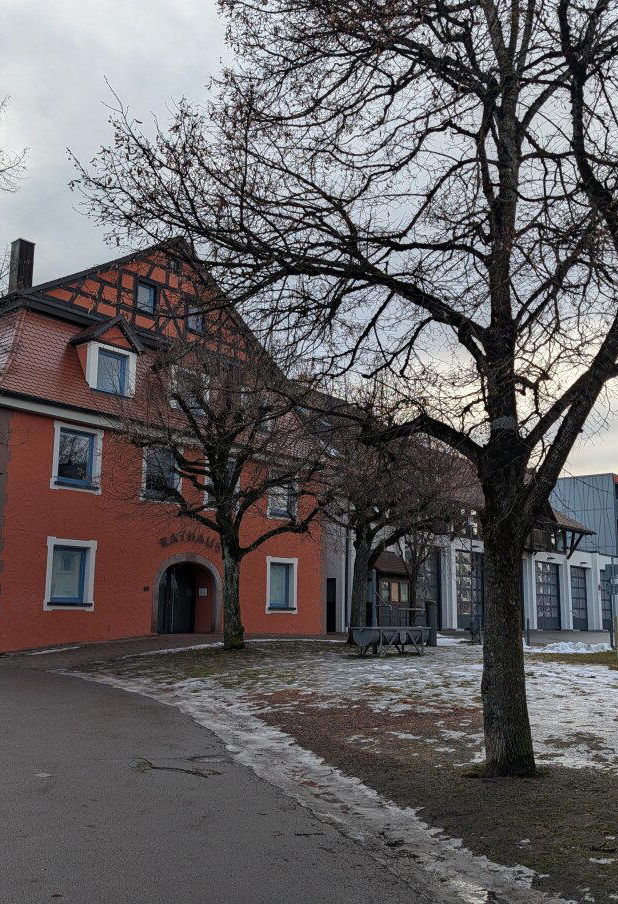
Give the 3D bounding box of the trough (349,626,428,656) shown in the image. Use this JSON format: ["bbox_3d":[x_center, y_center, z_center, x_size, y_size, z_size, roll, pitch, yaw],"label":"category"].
[{"bbox_3d":[2.054,4.768,21.000,0.870,0.730,2.100,-10,-15,42],"label":"trough"}]

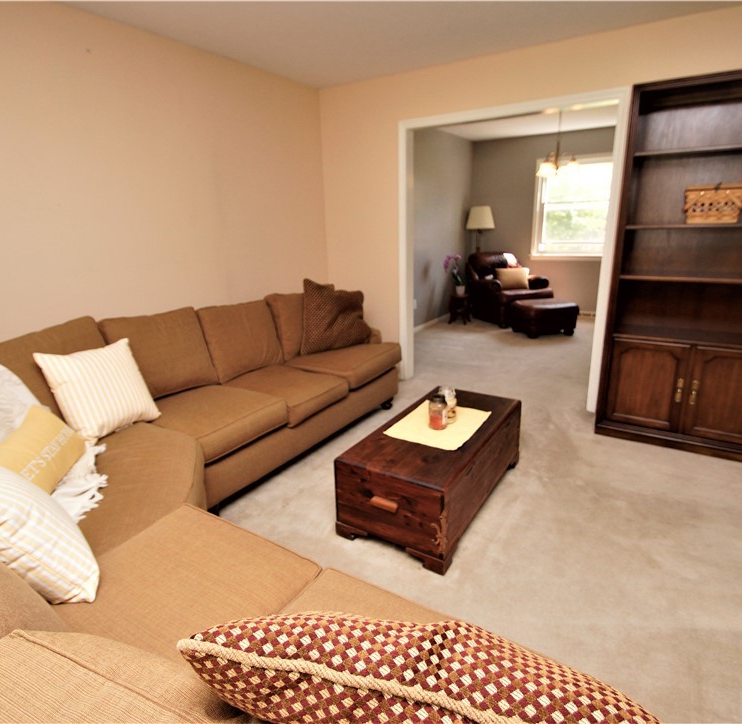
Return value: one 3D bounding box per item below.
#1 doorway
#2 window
[{"bbox_3d":[0.950,-0.751,3.437,1.600,2.100,0.140,9,20,31],"label":"doorway"},{"bbox_3d":[2.761,-2.048,6.052,1.120,1.280,0.100,9,20,31],"label":"window"}]

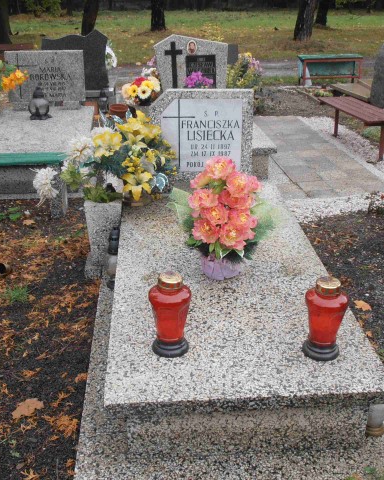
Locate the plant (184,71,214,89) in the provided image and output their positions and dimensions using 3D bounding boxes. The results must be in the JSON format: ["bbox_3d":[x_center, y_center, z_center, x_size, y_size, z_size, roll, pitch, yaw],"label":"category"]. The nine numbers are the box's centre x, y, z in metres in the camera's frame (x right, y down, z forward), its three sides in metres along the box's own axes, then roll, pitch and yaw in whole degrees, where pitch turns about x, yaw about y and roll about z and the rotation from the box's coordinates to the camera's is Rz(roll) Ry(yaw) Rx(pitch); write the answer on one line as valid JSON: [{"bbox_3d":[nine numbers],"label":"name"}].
[{"bbox_3d":[0.064,-1.289,5.738,0.240,0.255,0.210,-1,24,-3],"label":"plant"}]

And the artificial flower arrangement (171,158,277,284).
[{"bbox_3d":[0.113,-0.083,2.702,0.380,0.455,0.300,-1,24,-3],"label":"artificial flower arrangement"}]

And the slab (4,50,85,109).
[{"bbox_3d":[-1.242,-1.359,5.824,0.653,0.500,0.090,-3,22,-5],"label":"slab"}]

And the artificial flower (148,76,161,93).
[{"bbox_3d":[-0.321,-1.330,5.850,0.115,0.130,0.070,-17,26,-34],"label":"artificial flower"}]

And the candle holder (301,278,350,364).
[{"bbox_3d":[0.418,0.241,2.140,0.135,0.251,0.135,-2,22,-3],"label":"candle holder"}]

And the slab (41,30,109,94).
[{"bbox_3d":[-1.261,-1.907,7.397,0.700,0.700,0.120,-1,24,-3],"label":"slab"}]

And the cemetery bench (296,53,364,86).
[{"bbox_3d":[1.841,-2.252,9.050,0.800,0.360,0.320,-1,24,-3],"label":"cemetery bench"}]

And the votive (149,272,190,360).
[{"bbox_3d":[-0.069,0.234,2.210,0.131,0.275,0.131,-1,24,-3],"label":"votive"}]

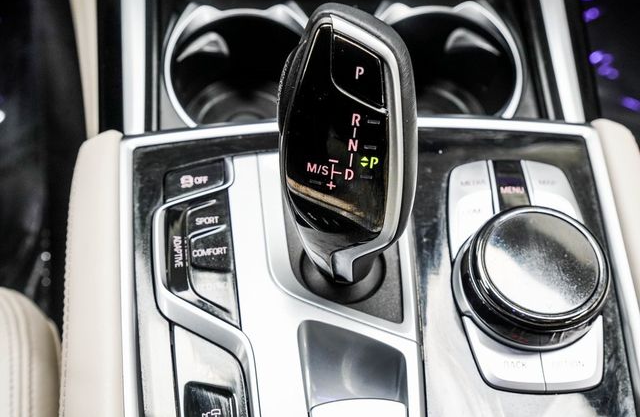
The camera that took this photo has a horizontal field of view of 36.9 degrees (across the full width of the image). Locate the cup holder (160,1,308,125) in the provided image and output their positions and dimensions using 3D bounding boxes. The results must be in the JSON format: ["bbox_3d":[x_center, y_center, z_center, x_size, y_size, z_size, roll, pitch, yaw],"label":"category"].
[{"bbox_3d":[-0.038,-0.050,0.495,0.082,0.060,0.082,-2,55,-4],"label":"cup holder"}]

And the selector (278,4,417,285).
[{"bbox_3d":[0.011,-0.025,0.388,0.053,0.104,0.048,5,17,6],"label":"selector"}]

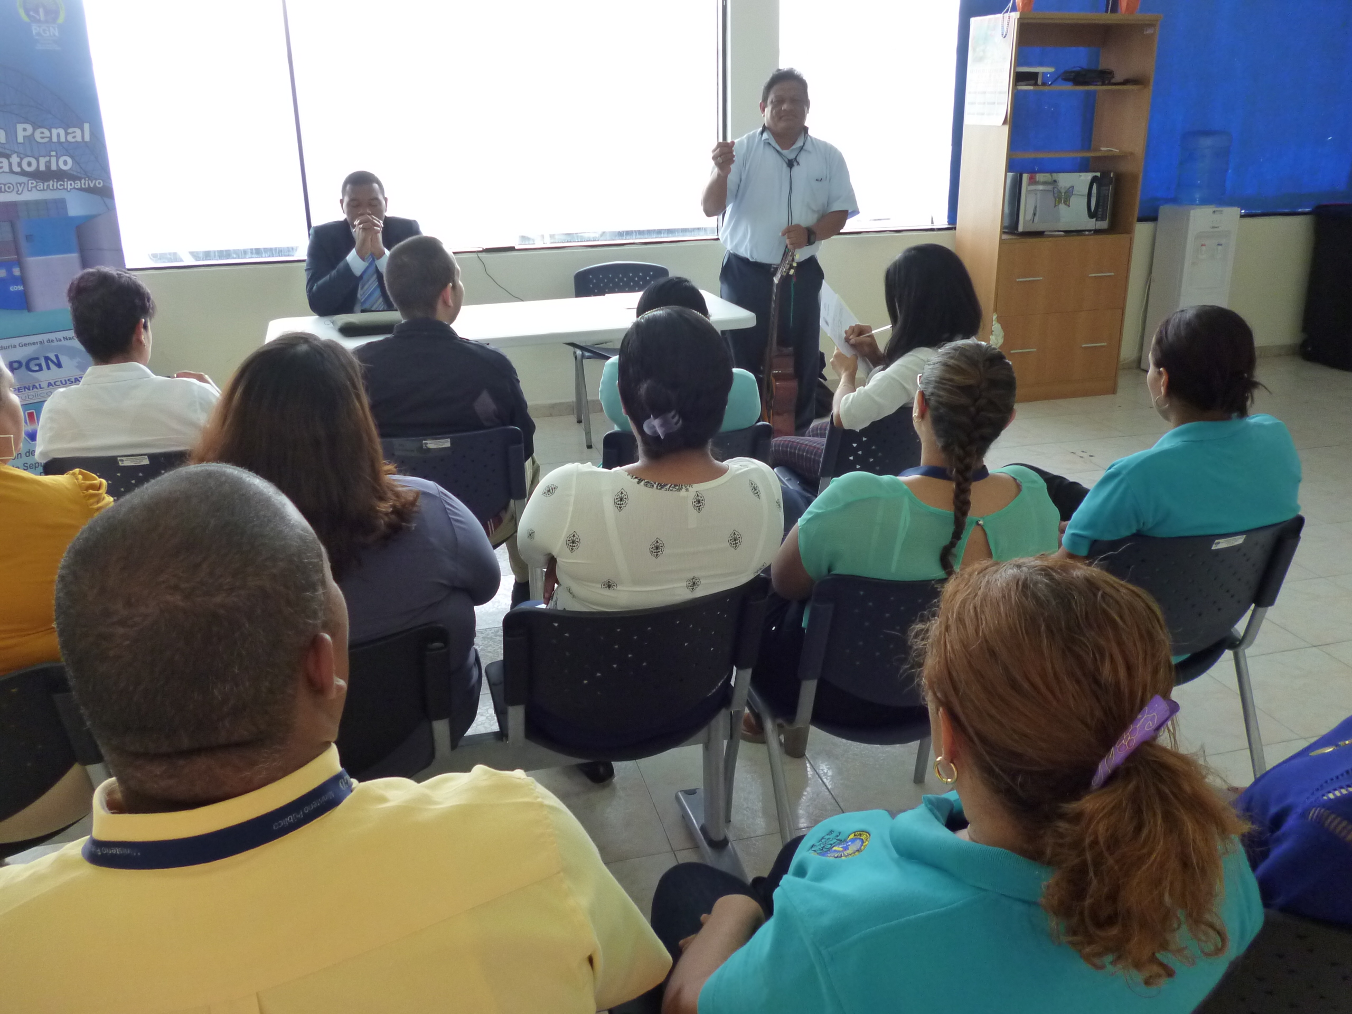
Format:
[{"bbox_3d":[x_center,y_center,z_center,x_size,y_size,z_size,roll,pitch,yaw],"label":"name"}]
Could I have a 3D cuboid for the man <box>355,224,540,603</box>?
[{"bbox_3d":[-0.660,-0.186,3.206,0.500,1.260,0.820,-4,20,-9],"label":"man"}]

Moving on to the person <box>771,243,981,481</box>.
[{"bbox_3d":[0.517,-0.181,3.137,0.470,1.150,0.700,-13,23,-31],"label":"person"}]

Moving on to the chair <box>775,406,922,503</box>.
[{"bbox_3d":[0.575,0.009,3.168,0.480,0.770,0.560,-7,21,-17],"label":"chair"}]

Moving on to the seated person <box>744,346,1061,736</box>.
[{"bbox_3d":[0.372,0.162,2.250,0.500,1.110,0.740,-7,21,-16],"label":"seated person"}]

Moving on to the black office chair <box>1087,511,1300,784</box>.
[{"bbox_3d":[0.928,0.319,2.402,0.470,0.800,0.550,-6,20,-14],"label":"black office chair"}]

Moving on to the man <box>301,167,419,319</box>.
[{"bbox_3d":[-1.291,-0.721,4.537,0.540,1.270,0.780,-6,21,-15],"label":"man"}]

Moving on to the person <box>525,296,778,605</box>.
[{"bbox_3d":[-0.097,0.176,2.114,0.480,1.190,0.720,-5,20,-12],"label":"person"}]

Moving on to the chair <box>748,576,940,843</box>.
[{"bbox_3d":[0.401,0.371,2.171,0.480,0.770,0.560,-6,21,-15],"label":"chair"}]

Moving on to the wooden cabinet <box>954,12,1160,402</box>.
[{"bbox_3d":[1.942,-1.530,5.731,0.806,1.890,0.410,-7,21,-15],"label":"wooden cabinet"}]

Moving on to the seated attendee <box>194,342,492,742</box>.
[{"bbox_3d":[-0.636,0.222,2.116,0.560,1.230,0.800,-6,20,-12],"label":"seated attendee"}]

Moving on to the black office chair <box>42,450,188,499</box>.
[{"bbox_3d":[-1.340,0.144,3.004,0.470,0.800,0.550,-4,20,-9],"label":"black office chair"}]

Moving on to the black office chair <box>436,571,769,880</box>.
[{"bbox_3d":[-0.117,0.423,2.168,0.500,0.800,0.550,-6,20,-13],"label":"black office chair"}]

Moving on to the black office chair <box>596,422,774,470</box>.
[{"bbox_3d":[0.008,0.066,3.152,0.470,0.800,0.550,-3,20,-7],"label":"black office chair"}]

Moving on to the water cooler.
[{"bbox_3d":[3.032,-1.260,6.443,0.340,0.960,0.320,-6,20,-13],"label":"water cooler"}]

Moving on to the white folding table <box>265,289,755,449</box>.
[{"bbox_3d":[-0.636,-0.391,4.383,1.800,0.735,0.765,-7,21,-16],"label":"white folding table"}]

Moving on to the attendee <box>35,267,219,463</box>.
[{"bbox_3d":[-1.358,-0.114,3.102,0.500,1.220,0.800,-4,20,-8],"label":"attendee"}]

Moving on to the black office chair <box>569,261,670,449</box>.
[{"bbox_3d":[-0.262,-0.753,5.276,0.490,0.800,0.560,-6,20,-14],"label":"black office chair"}]

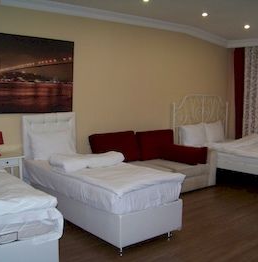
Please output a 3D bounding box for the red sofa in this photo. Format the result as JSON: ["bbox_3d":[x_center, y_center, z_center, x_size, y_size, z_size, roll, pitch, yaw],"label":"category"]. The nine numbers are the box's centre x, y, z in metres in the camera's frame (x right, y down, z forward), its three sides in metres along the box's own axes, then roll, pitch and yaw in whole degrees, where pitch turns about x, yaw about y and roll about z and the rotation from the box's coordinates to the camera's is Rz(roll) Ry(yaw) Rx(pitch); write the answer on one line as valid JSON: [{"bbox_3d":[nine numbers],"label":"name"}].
[{"bbox_3d":[0.333,0.486,5.710,1.880,0.860,1.070,-4,7,-39],"label":"red sofa"}]

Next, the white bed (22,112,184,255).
[{"bbox_3d":[-0.450,0.440,4.431,0.870,1.190,2.250,-4,7,-39],"label":"white bed"}]

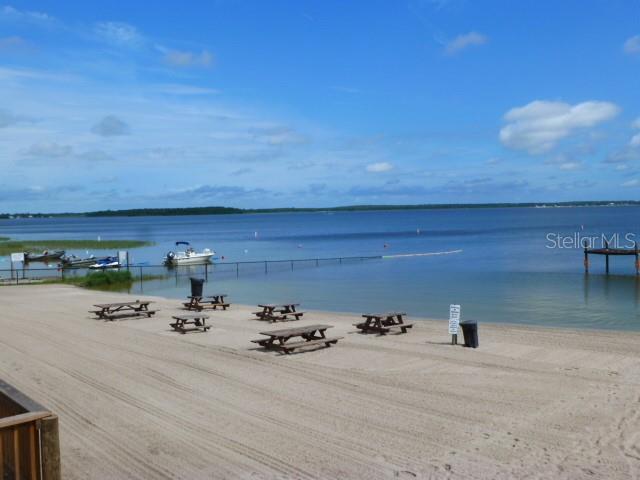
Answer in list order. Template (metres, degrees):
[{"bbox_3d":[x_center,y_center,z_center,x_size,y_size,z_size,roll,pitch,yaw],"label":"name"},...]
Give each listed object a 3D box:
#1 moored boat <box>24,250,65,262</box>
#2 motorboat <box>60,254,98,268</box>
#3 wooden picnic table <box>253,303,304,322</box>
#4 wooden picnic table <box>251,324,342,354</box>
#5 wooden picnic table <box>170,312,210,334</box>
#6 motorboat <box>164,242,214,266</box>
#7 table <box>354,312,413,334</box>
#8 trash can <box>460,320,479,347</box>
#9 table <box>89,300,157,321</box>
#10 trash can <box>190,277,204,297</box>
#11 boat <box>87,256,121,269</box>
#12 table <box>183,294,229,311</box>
[{"bbox_3d":[-33.537,1.819,74.134,5.000,1.300,1.800,-3,3,-30],"label":"moored boat"},{"bbox_3d":[-25.076,2.110,64.146,4.700,1.300,1.800,-2,3,-25],"label":"motorboat"},{"bbox_3d":[-1.825,3.282,27.558,1.608,0.705,1.873,0,-1,44],"label":"wooden picnic table"},{"bbox_3d":[-0.677,3.182,19.462,1.608,0.705,2.658,0,-1,39],"label":"wooden picnic table"},{"bbox_3d":[-4.975,3.257,23.484,1.250,0.600,1.320,1,-1,-41],"label":"wooden picnic table"},{"bbox_3d":[-13.139,1.504,61.426,5.300,2.450,2.100,-2,3,-20],"label":"motorboat"},{"bbox_3d":[2.443,3.188,23.175,1.608,0.705,1.934,0,-1,37],"label":"table"},{"bbox_3d":[5.038,3.147,20.579,0.620,0.880,0.570,-1,3,0],"label":"trash can"},{"bbox_3d":[-8.581,3.131,26.885,1.608,0.705,2.555,0,-1,35],"label":"table"},{"bbox_3d":[-7.240,2.853,35.973,0.750,1.120,0.660,-1,3,0],"label":"trash can"},{"bbox_3d":[-21.303,2.254,60.452,3.100,1.150,1.150,-2,3,-15],"label":"boat"},{"bbox_3d":[-5.706,3.222,30.904,1.608,0.705,1.922,0,-1,43],"label":"table"}]

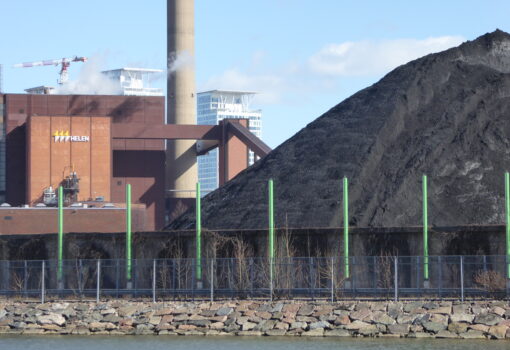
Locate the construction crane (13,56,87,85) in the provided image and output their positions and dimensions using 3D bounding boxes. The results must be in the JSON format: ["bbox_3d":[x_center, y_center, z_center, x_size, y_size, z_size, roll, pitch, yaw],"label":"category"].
[{"bbox_3d":[-132.963,-5.699,1286.220,65.000,140.000,3.500,-3,-4,37],"label":"construction crane"}]

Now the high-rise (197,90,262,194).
[{"bbox_3d":[-15.626,7.712,1201.895,29.000,115.000,27.500,2,-4,-31],"label":"high-rise"}]

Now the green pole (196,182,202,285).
[{"bbox_3d":[-3.007,3.136,106.564,0.210,5.410,0.210,0,-3,0],"label":"green pole"}]

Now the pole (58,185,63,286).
[{"bbox_3d":[-10.812,3.353,110.622,0.210,5.430,0.210,0,-3,0],"label":"pole"}]

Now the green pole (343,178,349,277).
[{"bbox_3d":[4.705,2.868,102.554,0.210,5.510,0.210,0,-3,0],"label":"green pole"}]

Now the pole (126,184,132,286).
[{"bbox_3d":[-6.865,3.241,108.570,0.210,5.420,0.210,0,-3,0],"label":"pole"}]

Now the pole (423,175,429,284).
[{"bbox_3d":[8.635,2.760,100.510,0.210,5.500,0.210,0,-3,0],"label":"pole"}]

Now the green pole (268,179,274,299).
[{"bbox_3d":[0.878,2.992,104.543,0.210,5.480,0.210,0,-3,0],"label":"green pole"}]

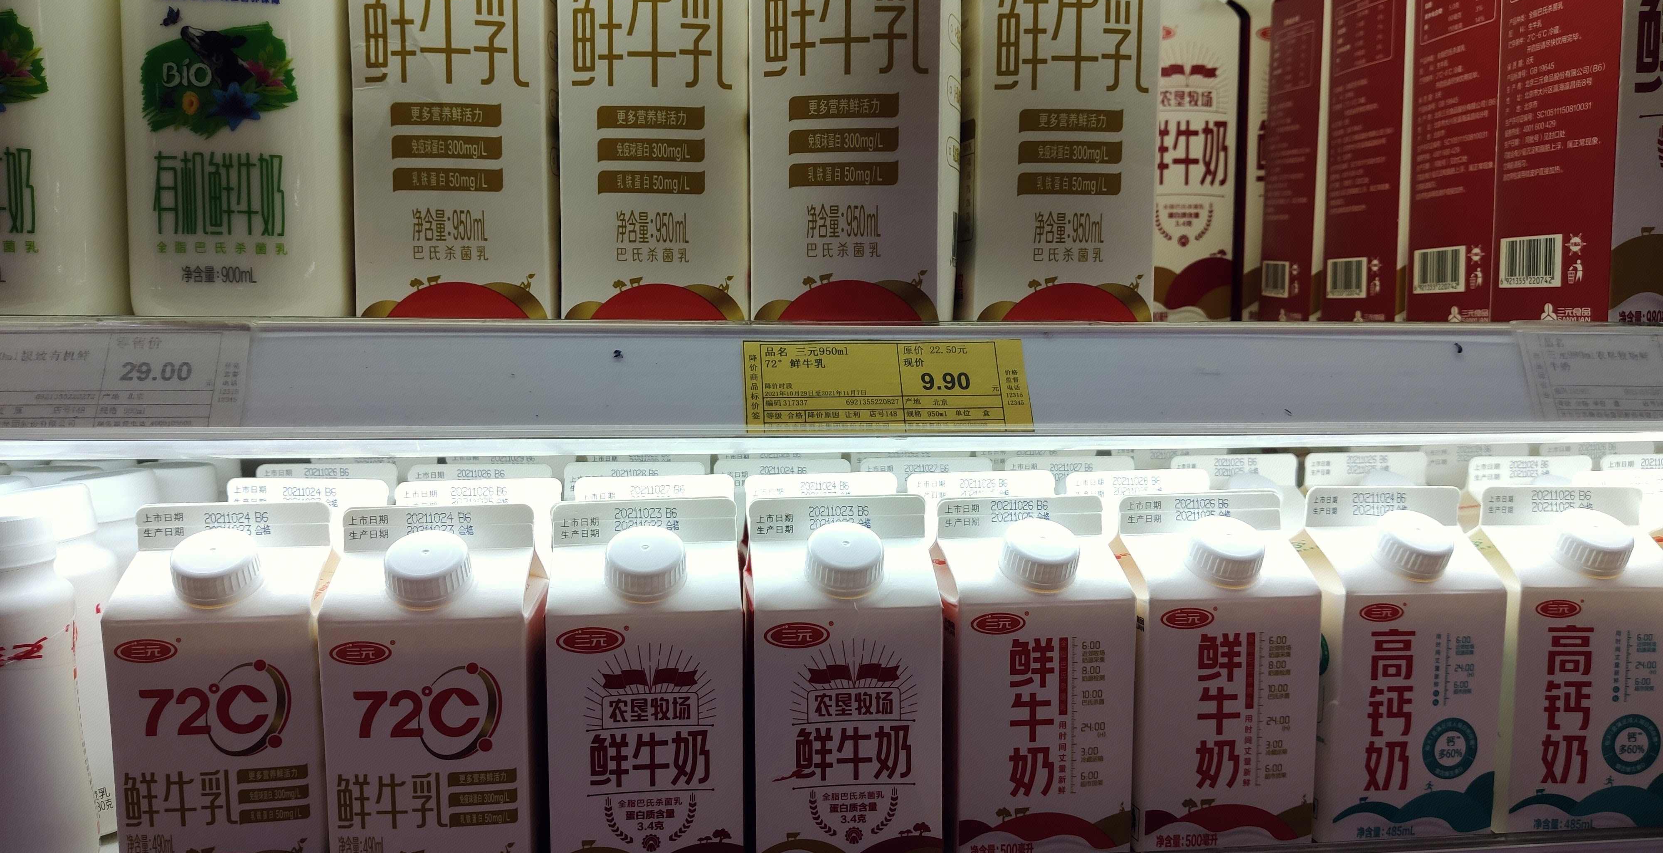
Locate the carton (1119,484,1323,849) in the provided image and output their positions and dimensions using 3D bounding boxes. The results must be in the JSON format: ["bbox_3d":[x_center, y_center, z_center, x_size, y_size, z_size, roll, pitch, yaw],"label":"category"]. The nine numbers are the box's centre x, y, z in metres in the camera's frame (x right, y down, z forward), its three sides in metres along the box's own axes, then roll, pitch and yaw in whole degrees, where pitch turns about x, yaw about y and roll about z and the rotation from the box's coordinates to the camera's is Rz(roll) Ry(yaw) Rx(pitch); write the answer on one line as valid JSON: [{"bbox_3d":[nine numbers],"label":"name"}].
[{"bbox_3d":[0.153,0.095,0.522,0.071,0.138,0.071,-1,6,-8],"label":"carton"}]

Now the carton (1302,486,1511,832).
[{"bbox_3d":[0.232,0.095,0.532,0.071,0.138,0.071,-1,6,-7],"label":"carton"}]

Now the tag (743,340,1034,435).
[{"bbox_3d":[0.020,-0.015,0.442,0.101,0.037,0.002,-1,-27,-6],"label":"tag"}]

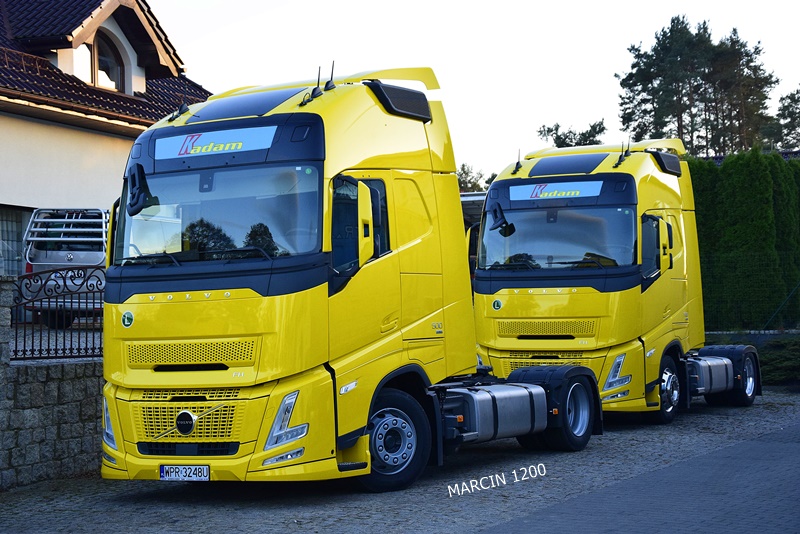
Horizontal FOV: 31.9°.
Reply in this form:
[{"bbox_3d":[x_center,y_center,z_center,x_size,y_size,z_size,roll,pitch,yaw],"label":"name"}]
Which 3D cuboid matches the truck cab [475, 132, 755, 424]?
[{"bbox_3d":[3.310,0.203,20.813,2.700,3.980,6.200,-2,-3,29],"label":"truck cab"}]

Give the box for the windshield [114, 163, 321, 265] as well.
[{"bbox_3d":[-1.678,-0.411,12.143,2.200,0.900,0.300,-4,-14,30],"label":"windshield"}]

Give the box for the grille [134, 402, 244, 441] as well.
[{"bbox_3d":[-1.784,1.301,11.772,1.180,0.330,0.100,-4,-3,30],"label":"grille"}]

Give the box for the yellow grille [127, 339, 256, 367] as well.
[{"bbox_3d":[-1.784,0.723,11.837,1.390,0.250,0.070,-4,-3,30],"label":"yellow grille"}]

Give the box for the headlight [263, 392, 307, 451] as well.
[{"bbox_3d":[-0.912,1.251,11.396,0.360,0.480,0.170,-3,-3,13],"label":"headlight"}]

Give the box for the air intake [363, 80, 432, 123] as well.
[{"bbox_3d":[-0.045,-1.552,13.173,0.350,0.330,0.850,-4,-3,30],"label":"air intake"}]

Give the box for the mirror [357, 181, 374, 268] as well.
[{"bbox_3d":[-0.243,-0.357,11.732,0.200,0.750,0.200,-4,-3,30],"label":"mirror"}]

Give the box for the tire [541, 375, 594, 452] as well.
[{"bbox_3d":[1.857,1.614,15.783,0.310,0.960,0.960,-4,-3,30],"label":"tire"}]

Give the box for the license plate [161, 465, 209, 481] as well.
[{"bbox_3d":[-1.798,1.723,11.702,0.525,0.120,0.020,-4,-6,30],"label":"license plate"}]

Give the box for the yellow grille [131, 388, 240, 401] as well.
[{"bbox_3d":[-1.787,1.077,11.831,1.150,0.110,0.060,-4,-3,30],"label":"yellow grille"}]

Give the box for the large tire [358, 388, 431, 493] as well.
[{"bbox_3d":[-0.169,1.552,12.517,0.960,0.960,0.310,0,-3,-39],"label":"large tire"}]

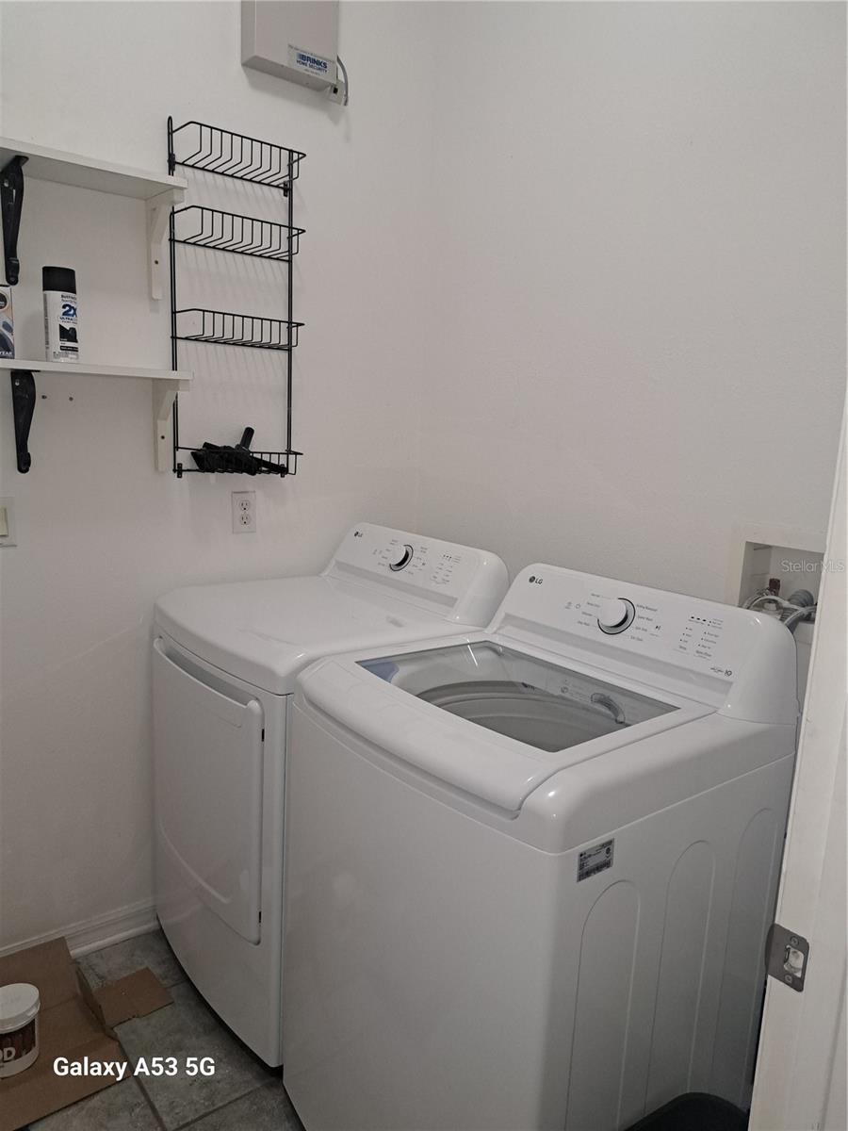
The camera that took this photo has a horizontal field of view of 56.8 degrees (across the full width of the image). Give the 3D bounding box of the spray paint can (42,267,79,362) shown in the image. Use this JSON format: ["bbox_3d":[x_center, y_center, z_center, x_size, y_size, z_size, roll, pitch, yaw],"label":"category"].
[{"bbox_3d":[-0.806,-0.552,1.744,0.066,0.202,0.066,2,10,0],"label":"spray paint can"}]

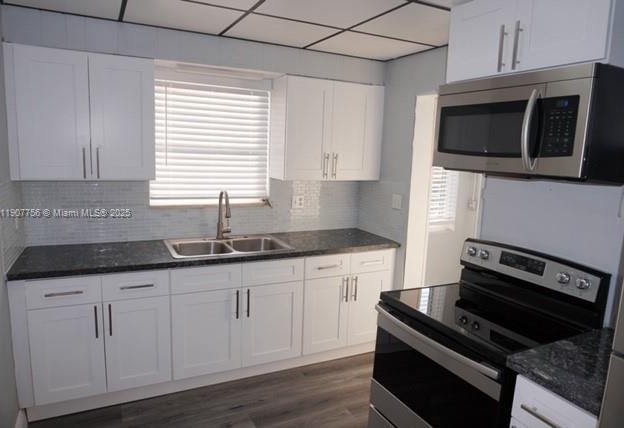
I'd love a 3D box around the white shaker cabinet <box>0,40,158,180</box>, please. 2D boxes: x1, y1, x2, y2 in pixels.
[{"bbox_3d":[-1.439,-0.613,2.733,0.793,0.769,0.305,-2,10,-26],"label":"white shaker cabinet"}]

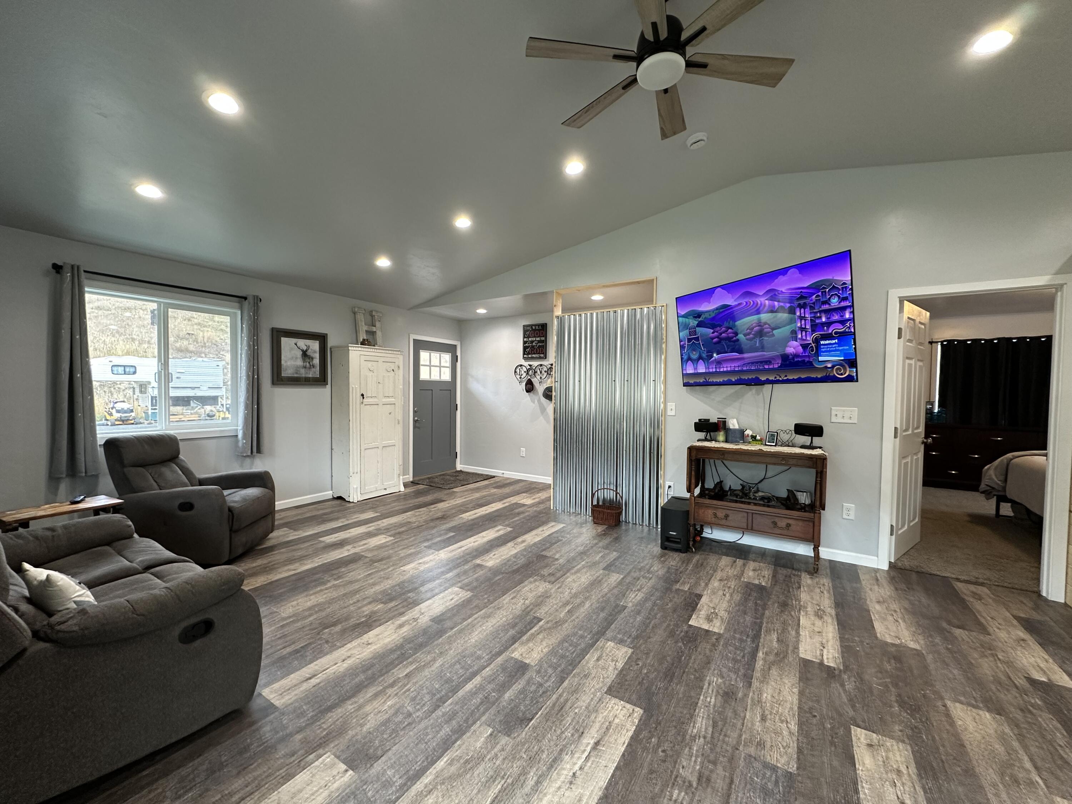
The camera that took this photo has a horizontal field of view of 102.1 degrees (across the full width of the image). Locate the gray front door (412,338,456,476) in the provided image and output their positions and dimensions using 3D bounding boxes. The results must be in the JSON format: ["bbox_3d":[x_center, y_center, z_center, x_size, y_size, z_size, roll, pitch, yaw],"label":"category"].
[{"bbox_3d":[-1.544,0.100,6.711,0.050,2.035,0.910,2,2,32],"label":"gray front door"}]

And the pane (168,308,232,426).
[{"bbox_3d":[-3.177,-0.323,4.125,0.040,1.070,0.510,2,2,32],"label":"pane"}]

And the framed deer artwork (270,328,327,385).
[{"bbox_3d":[-2.638,-0.493,4.887,0.030,0.607,0.625,2,2,32],"label":"framed deer artwork"}]

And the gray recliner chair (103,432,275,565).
[{"bbox_3d":[-2.802,0.734,3.518,0.950,0.950,0.790,0,2,-4],"label":"gray recliner chair"}]

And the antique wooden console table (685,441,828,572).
[{"bbox_3d":[1.778,0.817,3.545,0.970,0.866,0.440,1,2,30],"label":"antique wooden console table"}]

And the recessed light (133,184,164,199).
[{"bbox_3d":[-2.587,-1.408,2.899,0.165,0.020,0.165,-9,-4,32],"label":"recessed light"}]

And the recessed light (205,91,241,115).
[{"bbox_3d":[-1.637,-1.565,2.270,0.165,0.020,0.165,-9,-4,32],"label":"recessed light"}]

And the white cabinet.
[{"bbox_3d":[-2.091,0.247,5.439,0.400,1.826,0.780,2,2,32],"label":"white cabinet"}]

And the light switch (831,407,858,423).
[{"bbox_3d":[2.412,0.106,3.391,0.165,0.117,0.012,2,2,32],"label":"light switch"}]

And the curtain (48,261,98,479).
[{"bbox_3d":[-3.550,-0.236,3.333,0.100,1.610,0.250,2,2,32],"label":"curtain"}]

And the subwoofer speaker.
[{"bbox_3d":[1.249,1.063,3.766,0.210,0.352,0.400,2,2,32],"label":"subwoofer speaker"}]

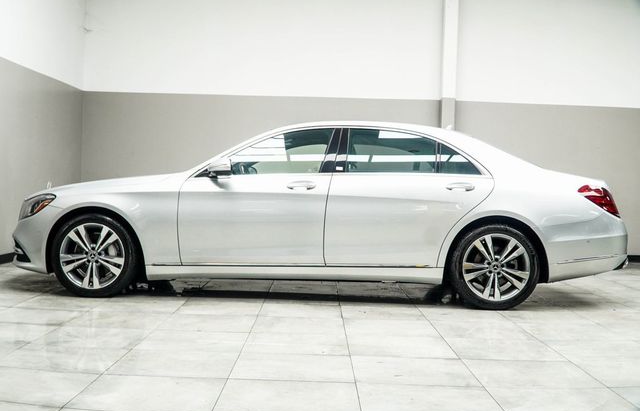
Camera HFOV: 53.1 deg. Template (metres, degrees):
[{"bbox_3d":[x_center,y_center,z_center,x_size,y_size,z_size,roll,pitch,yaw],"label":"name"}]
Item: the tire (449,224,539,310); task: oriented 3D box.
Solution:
[{"bbox_3d":[1.374,0.475,5.105,0.695,0.690,0.250,2,2,1],"label":"tire"}]

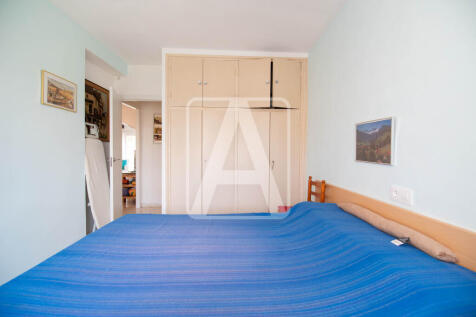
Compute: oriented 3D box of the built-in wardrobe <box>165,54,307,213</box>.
[{"bbox_3d":[-0.030,-0.260,3.200,2.130,2.520,0.580,0,1,-3],"label":"built-in wardrobe"}]

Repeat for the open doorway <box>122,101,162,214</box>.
[{"bbox_3d":[-1.647,0.017,3.515,0.740,2.030,0.110,1,2,-1],"label":"open doorway"}]

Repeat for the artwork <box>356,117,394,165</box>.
[{"bbox_3d":[1.055,-0.131,1.555,0.022,0.330,0.395,1,2,-1],"label":"artwork"}]

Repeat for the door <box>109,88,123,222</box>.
[{"bbox_3d":[-1.885,0.028,3.101,0.040,2.030,0.760,0,2,-21],"label":"door"}]

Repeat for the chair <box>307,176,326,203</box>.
[{"bbox_3d":[0.754,0.673,2.457,0.450,0.850,0.410,1,2,-1],"label":"chair"}]

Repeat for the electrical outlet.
[{"bbox_3d":[1.059,0.240,1.277,0.012,0.090,0.155,1,2,-1],"label":"electrical outlet"}]

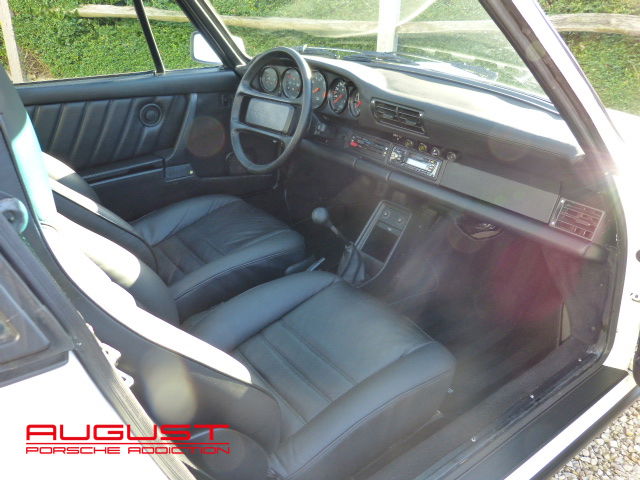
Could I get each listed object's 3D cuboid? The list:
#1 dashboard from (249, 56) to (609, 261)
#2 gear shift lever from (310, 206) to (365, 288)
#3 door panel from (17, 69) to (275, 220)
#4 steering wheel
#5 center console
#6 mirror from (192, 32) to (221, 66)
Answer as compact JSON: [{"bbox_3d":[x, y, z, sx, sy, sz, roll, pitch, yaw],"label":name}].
[{"bbox_3d":[0.303,-0.352,1.572,0.360,0.340,1.280,-19,31,-34],"label":"dashboard"},{"bbox_3d":[0.055,0.017,1.513,0.190,0.290,0.095,-19,31,-34],"label":"gear shift lever"},{"bbox_3d":[-0.595,-0.263,1.736,1.060,0.520,0.120,-19,31,-34],"label":"door panel"},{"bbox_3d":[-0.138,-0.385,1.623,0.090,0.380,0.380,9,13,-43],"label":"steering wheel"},{"bbox_3d":[0.158,0.006,1.595,0.220,0.200,0.125,-19,31,-34],"label":"center console"},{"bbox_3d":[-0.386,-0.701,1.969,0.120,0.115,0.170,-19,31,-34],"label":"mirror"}]

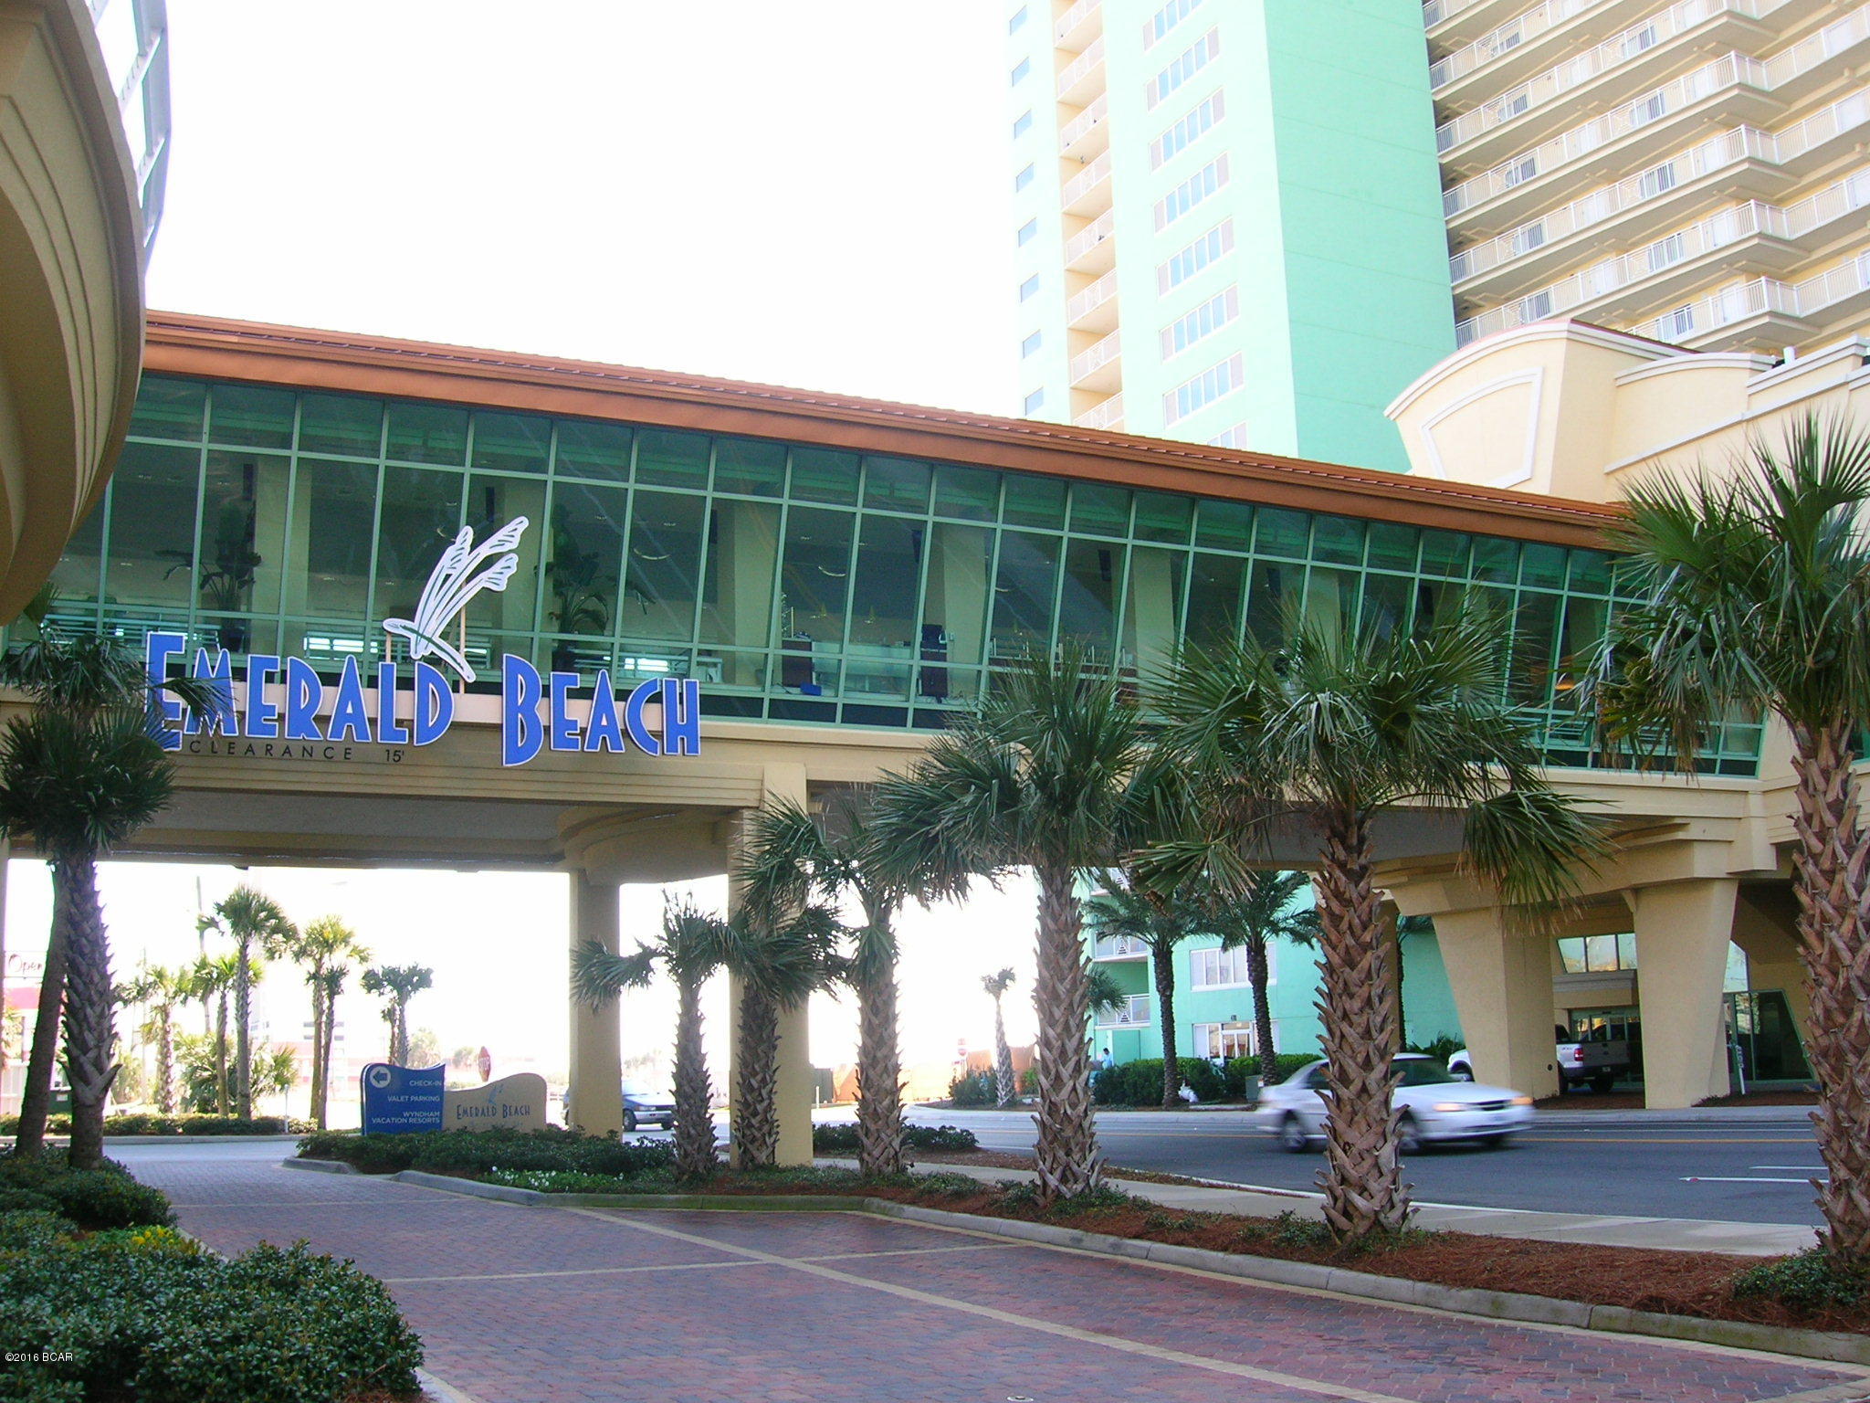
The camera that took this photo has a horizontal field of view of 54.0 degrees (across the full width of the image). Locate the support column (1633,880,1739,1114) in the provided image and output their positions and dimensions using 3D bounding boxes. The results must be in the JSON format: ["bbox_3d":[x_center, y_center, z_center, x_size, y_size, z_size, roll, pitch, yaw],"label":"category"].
[{"bbox_3d":[14.780,5.700,36.134,0.980,4.450,1.800,4,-12,-27],"label":"support column"}]

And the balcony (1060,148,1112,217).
[{"bbox_3d":[7.749,-24.140,86.066,1.800,1.300,4.100,4,-12,-27],"label":"balcony"}]

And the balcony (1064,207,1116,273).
[{"bbox_3d":[7.849,-21.294,85.518,1.800,1.300,4.100,4,-12,-27],"label":"balcony"}]

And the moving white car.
[{"bbox_3d":[7.094,6.220,28.867,1.820,1.420,4.850,3,-12,-25],"label":"moving white car"}]

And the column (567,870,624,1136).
[{"bbox_3d":[-5.845,5.210,31.607,0.820,4.666,0.900,2,-11,-18],"label":"column"}]

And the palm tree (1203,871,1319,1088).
[{"bbox_3d":[7.991,6.851,44.963,3.100,5.793,3.100,-2,-10,0],"label":"palm tree"}]

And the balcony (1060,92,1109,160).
[{"bbox_3d":[7.650,-26.986,86.615,1.800,1.300,4.100,4,-12,-27],"label":"balcony"}]

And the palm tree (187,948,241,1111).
[{"bbox_3d":[-21.273,10.110,55.492,2.100,5.250,2.100,4,-12,-27],"label":"palm tree"}]

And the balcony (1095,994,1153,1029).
[{"bbox_3d":[8.635,12.869,76.318,1.900,1.264,4.317,4,-12,-26],"label":"balcony"}]

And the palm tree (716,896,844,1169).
[{"bbox_3d":[-1.935,4.129,22.941,1.750,3.376,1.750,-2,-10,0],"label":"palm tree"}]

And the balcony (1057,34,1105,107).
[{"bbox_3d":[7.465,-28.601,83.908,1.900,1.453,4.056,4,-12,-26],"label":"balcony"}]

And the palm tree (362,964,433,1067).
[{"bbox_3d":[-16.437,10.235,56.155,2.189,4.399,2.189,-2,-10,0],"label":"palm tree"}]

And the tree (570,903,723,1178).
[{"bbox_3d":[-3.399,3.976,21.858,1.808,3.302,1.808,-2,-10,0],"label":"tree"}]

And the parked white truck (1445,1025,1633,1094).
[{"bbox_3d":[16.693,9.883,50.987,1.950,1.860,5.550,4,-13,-29],"label":"parked white truck"}]

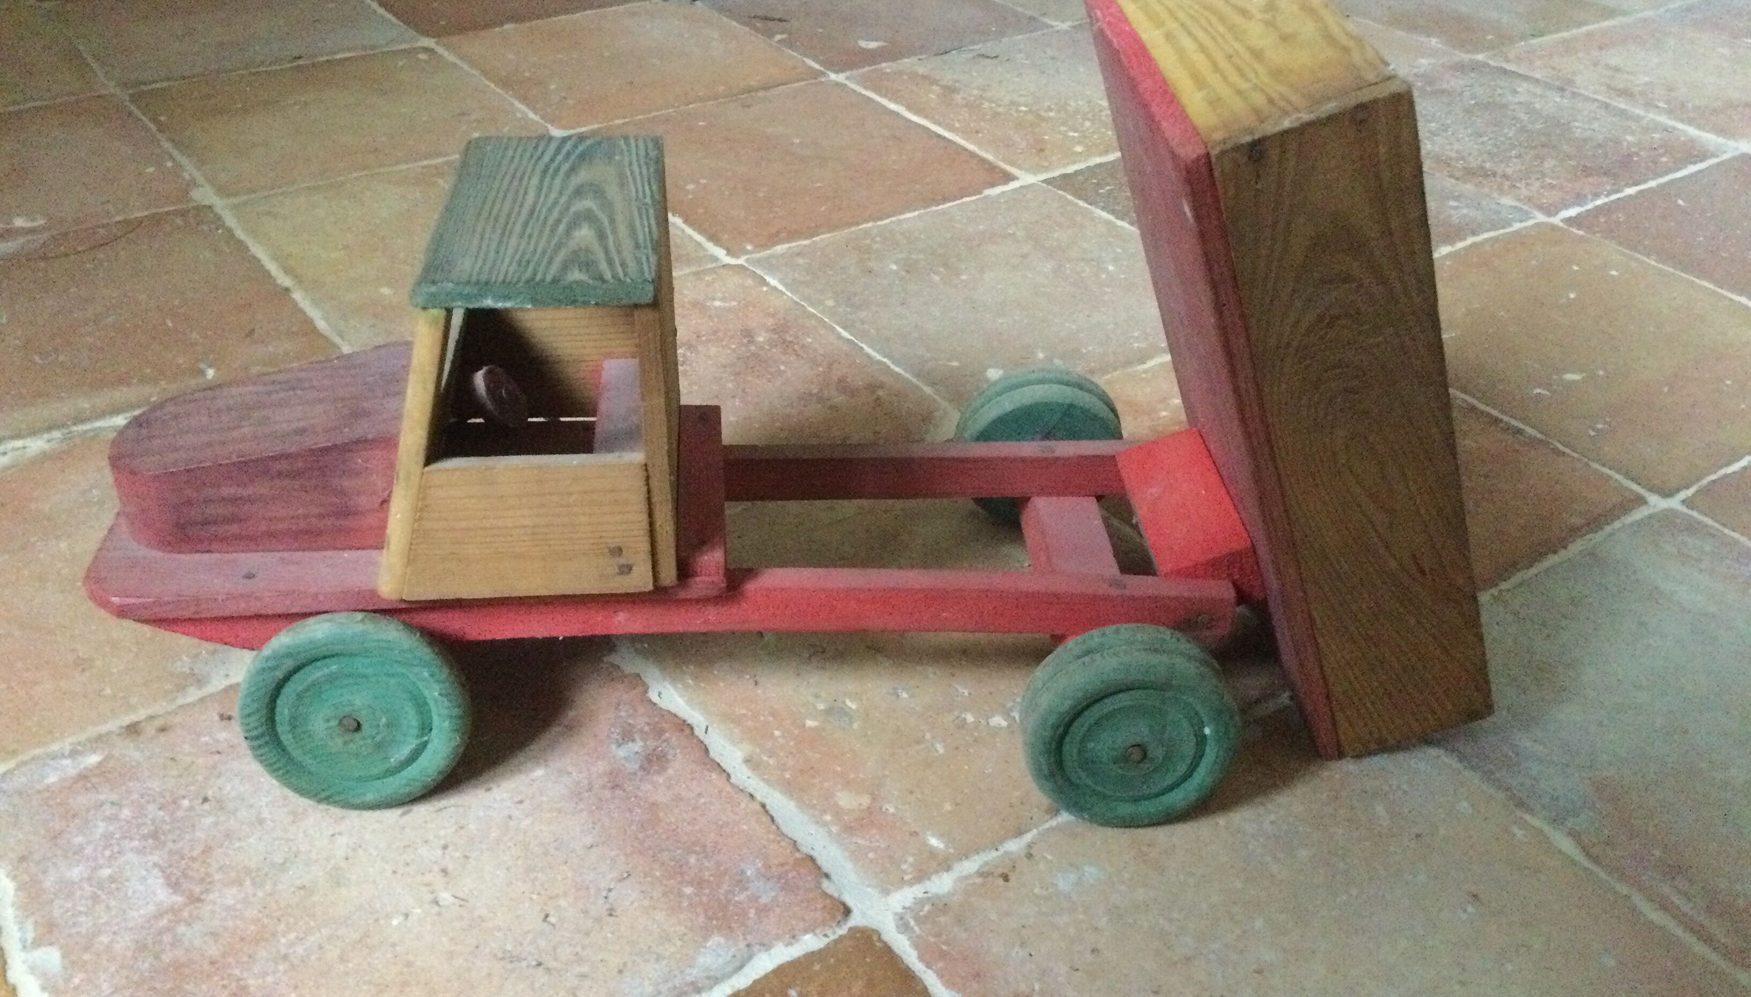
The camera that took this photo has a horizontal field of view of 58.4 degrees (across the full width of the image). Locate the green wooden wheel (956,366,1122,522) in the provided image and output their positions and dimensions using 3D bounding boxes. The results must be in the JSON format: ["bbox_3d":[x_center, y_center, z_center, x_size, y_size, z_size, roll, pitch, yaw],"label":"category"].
[{"bbox_3d":[0.066,-0.019,0.634,0.066,0.066,0.027,-2,34,-5],"label":"green wooden wheel"}]

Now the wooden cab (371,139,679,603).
[{"bbox_3d":[-0.109,-0.045,0.499,0.090,0.105,0.110,-1,34,-5],"label":"wooden cab"}]

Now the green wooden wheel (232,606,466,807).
[{"bbox_3d":[-0.163,0.067,0.491,0.069,0.069,0.020,-2,34,-5],"label":"green wooden wheel"}]

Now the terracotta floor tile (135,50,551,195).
[{"bbox_3d":[-0.352,-0.244,1.025,0.206,0.018,0.206,-20,40,-30],"label":"terracotta floor tile"}]

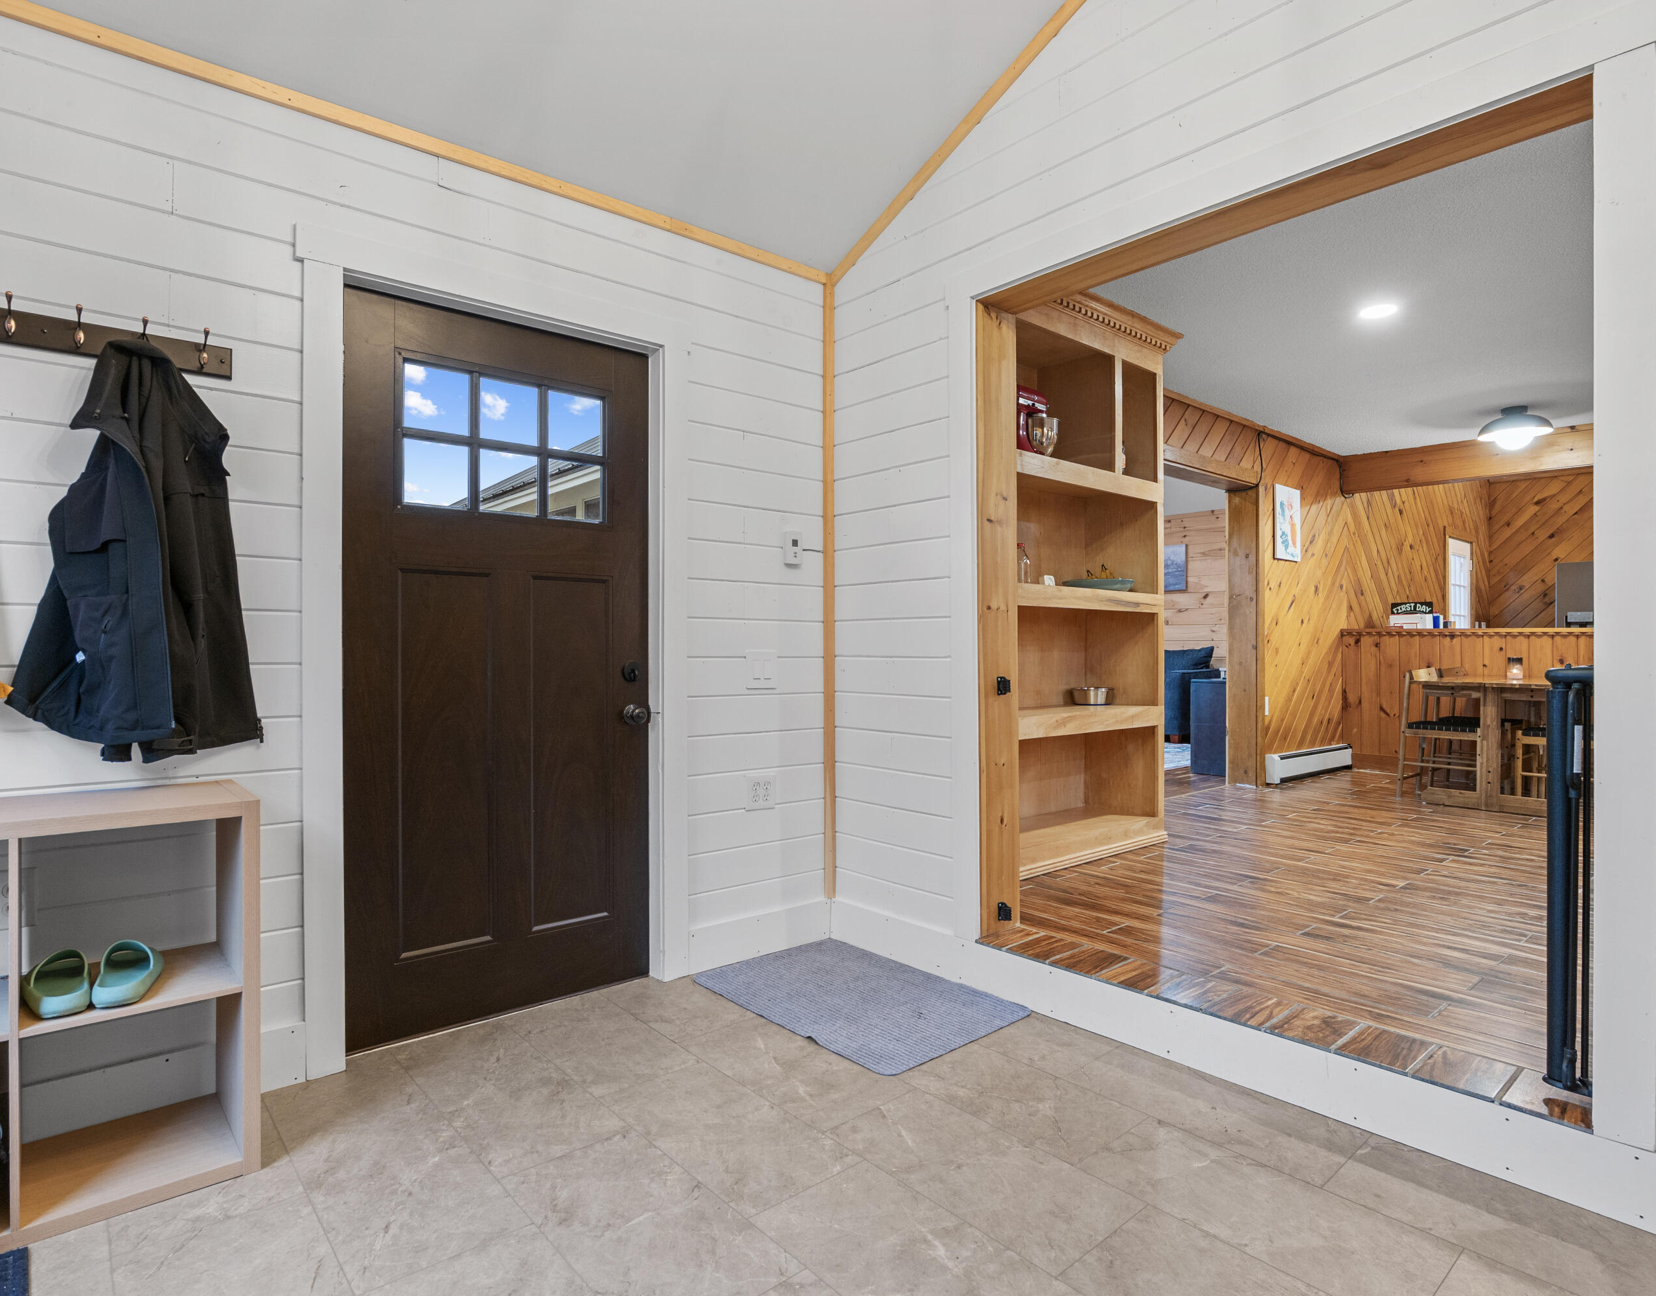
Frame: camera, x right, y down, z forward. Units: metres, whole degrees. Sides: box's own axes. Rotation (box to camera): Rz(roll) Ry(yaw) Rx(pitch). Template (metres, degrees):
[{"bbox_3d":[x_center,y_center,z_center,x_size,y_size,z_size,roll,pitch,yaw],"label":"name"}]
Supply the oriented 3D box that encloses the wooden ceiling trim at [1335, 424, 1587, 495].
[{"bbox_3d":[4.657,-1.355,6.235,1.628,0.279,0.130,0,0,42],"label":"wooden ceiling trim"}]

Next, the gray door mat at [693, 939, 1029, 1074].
[{"bbox_3d":[0.082,1.091,2.730,0.603,0.010,0.912,0,0,-41],"label":"gray door mat"}]

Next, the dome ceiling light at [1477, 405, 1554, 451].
[{"bbox_3d":[4.316,-1.369,5.424,0.378,0.251,0.378,0,0,39],"label":"dome ceiling light"}]

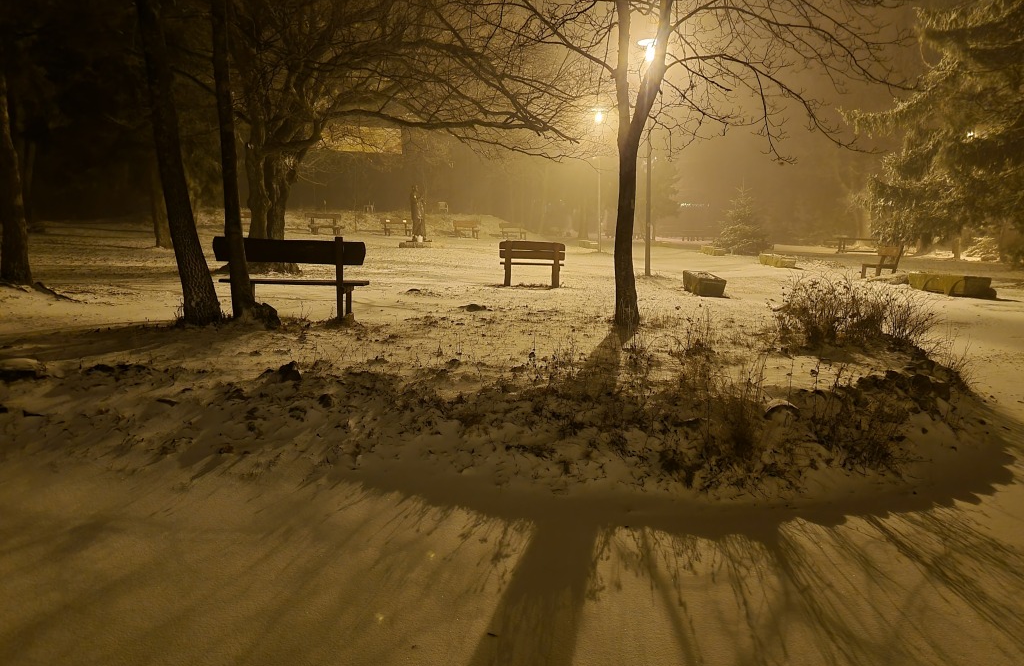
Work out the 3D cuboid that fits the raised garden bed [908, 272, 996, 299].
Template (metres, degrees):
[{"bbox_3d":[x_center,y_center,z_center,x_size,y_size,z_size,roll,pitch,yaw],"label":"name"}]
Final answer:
[{"bbox_3d":[9.433,-1.076,16.566,0.550,0.410,2.000,0,8,-1],"label":"raised garden bed"}]

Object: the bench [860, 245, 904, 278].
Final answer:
[{"bbox_3d":[10.089,-1.970,20.937,0.600,0.890,1.600,1,8,10],"label":"bench"}]

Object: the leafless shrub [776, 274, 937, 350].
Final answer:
[{"bbox_3d":[3.586,-0.277,8.047,1.500,0.740,1.100,0,8,0],"label":"leafless shrub"}]

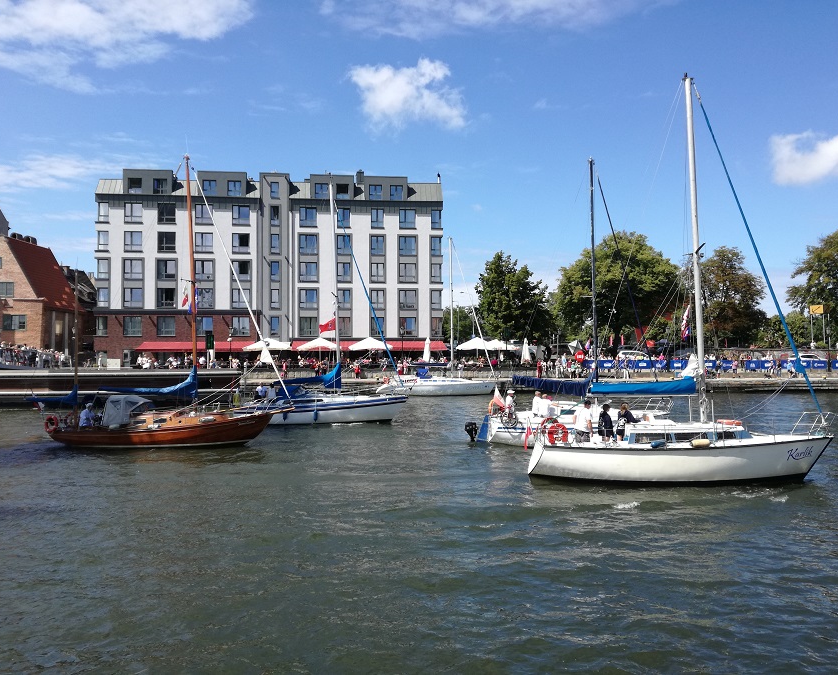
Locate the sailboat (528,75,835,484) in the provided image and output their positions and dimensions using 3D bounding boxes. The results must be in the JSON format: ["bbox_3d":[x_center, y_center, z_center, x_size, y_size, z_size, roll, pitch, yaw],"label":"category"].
[{"bbox_3d":[7.530,-1.695,20.130,8.790,11.612,2.750,0,-1,-1],"label":"sailboat"}]

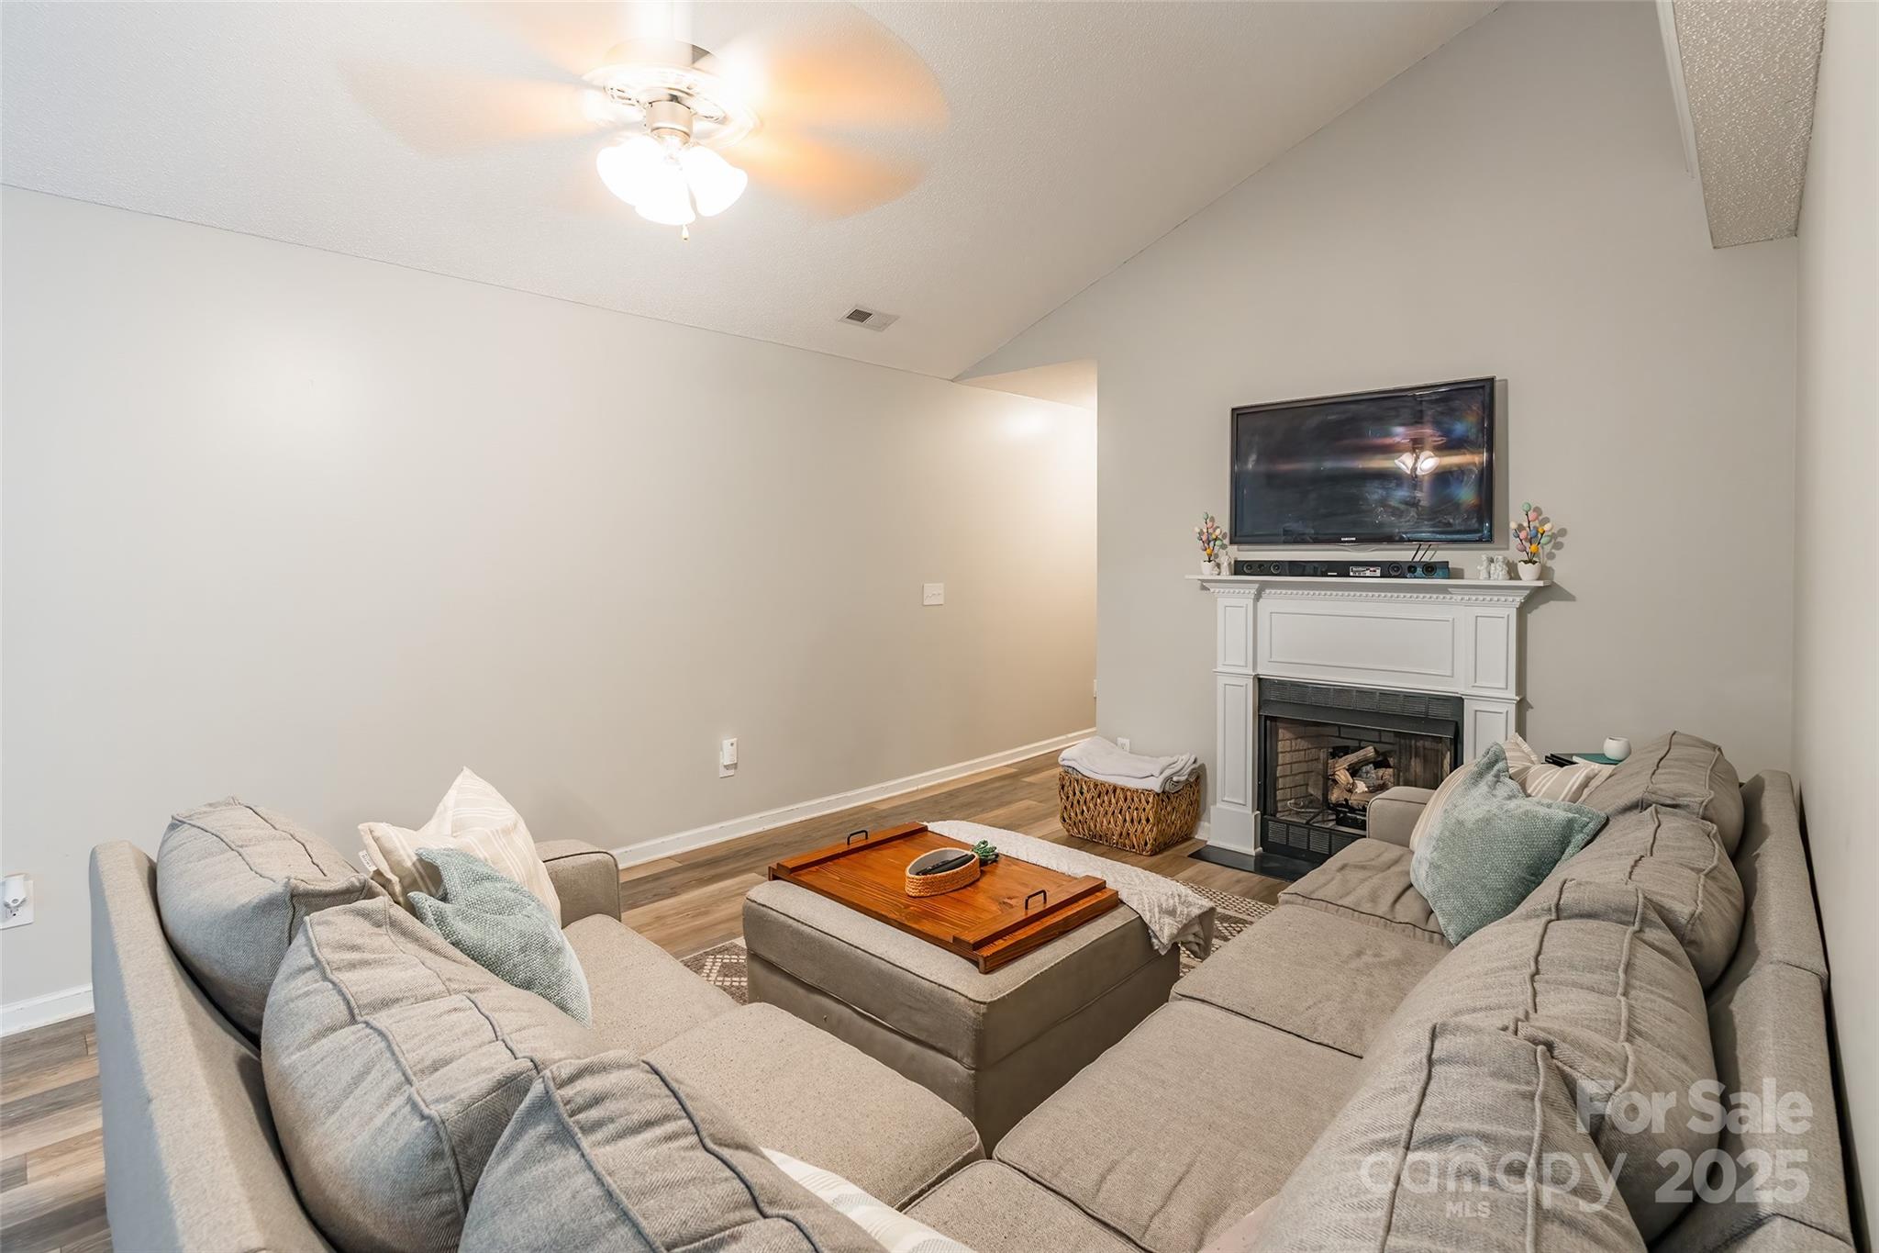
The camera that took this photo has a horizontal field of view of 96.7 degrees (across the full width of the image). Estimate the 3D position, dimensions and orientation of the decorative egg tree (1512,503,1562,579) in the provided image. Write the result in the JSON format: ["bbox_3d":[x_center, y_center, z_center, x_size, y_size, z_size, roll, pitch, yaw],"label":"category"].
[{"bbox_3d":[2.251,-0.319,3.169,0.135,0.298,0.135,-5,6,-45],"label":"decorative egg tree"}]

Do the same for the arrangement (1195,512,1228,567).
[{"bbox_3d":[1.325,-0.427,4.098,0.130,0.250,0.135,-5,6,-45],"label":"arrangement"}]

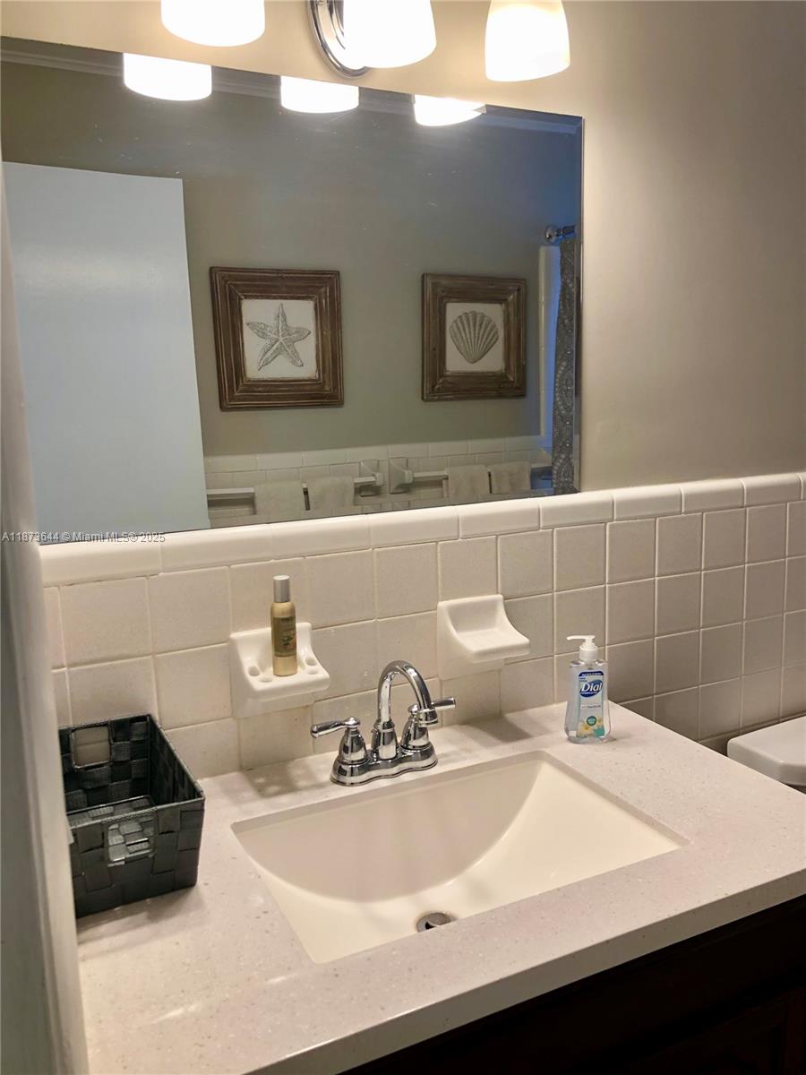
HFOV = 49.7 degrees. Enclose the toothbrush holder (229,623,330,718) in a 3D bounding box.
[{"bbox_3d":[-0.167,0.197,1.216,0.118,0.123,0.092,-6,11,-25],"label":"toothbrush holder"}]

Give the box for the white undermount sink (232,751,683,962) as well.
[{"bbox_3d":[0.065,0.440,1.078,0.478,0.158,0.316,-6,11,-25],"label":"white undermount sink"}]

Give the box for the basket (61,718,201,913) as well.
[{"bbox_3d":[-0.348,0.323,1.042,0.157,0.108,0.282,-7,11,-27],"label":"basket"}]

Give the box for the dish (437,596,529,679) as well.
[{"bbox_3d":[0.129,0.163,1.353,0.117,0.123,0.094,-6,11,-25],"label":"dish"}]

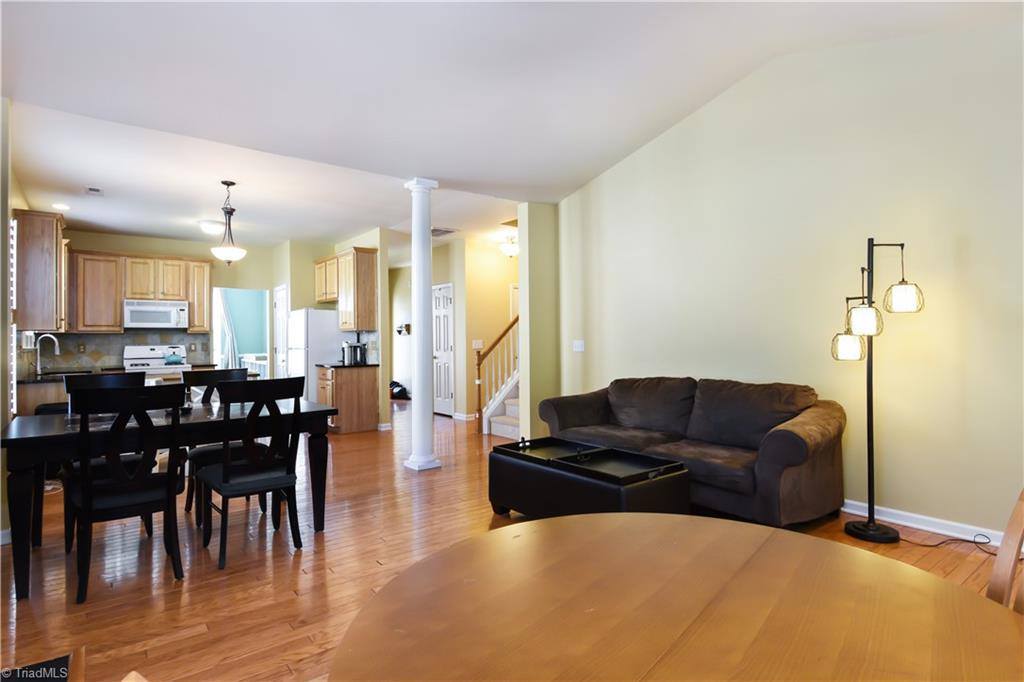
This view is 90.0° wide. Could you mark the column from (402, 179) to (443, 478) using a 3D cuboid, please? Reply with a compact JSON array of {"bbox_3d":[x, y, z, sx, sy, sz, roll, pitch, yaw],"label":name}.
[{"bbox_3d":[-0.861,-0.159,4.897,0.240,2.715,0.240,0,0,-38],"label":"column"}]

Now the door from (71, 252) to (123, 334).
[{"bbox_3d":[-5.661,-0.648,7.034,0.485,1.060,0.030,0,0,-38],"label":"door"}]

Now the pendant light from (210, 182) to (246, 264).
[{"bbox_3d":[-2.837,-1.173,5.133,0.366,0.822,0.366,0,0,-38],"label":"pendant light"}]

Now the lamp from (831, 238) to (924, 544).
[{"bbox_3d":[2.315,0.288,3.225,0.490,1.850,0.440,0,1,0],"label":"lamp"}]

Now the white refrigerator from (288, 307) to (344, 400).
[{"bbox_3d":[-2.773,0.376,7.508,0.740,1.665,0.820,-1,1,-38],"label":"white refrigerator"}]

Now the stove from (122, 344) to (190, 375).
[{"bbox_3d":[-5.134,0.658,7.423,0.760,1.180,0.680,0,0,-38],"label":"stove"}]

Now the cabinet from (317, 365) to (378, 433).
[{"bbox_3d":[-2.256,0.783,7.031,0.632,0.880,0.690,0,0,-38],"label":"cabinet"}]

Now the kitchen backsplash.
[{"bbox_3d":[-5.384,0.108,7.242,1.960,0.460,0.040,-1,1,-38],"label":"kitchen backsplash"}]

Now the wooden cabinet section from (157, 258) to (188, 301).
[{"bbox_3d":[-4.820,-0.873,7.276,0.361,0.555,0.030,-1,1,-38],"label":"wooden cabinet section"}]

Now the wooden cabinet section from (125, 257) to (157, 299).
[{"bbox_3d":[-5.302,-0.893,7.314,0.348,0.573,0.030,0,0,-38],"label":"wooden cabinet section"}]

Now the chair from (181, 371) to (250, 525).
[{"bbox_3d":[-2.092,0.734,3.721,0.470,1.010,0.530,-1,1,-38],"label":"chair"}]

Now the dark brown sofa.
[{"bbox_3d":[1.321,0.773,4.199,0.900,0.880,2.370,-1,1,-38],"label":"dark brown sofa"}]

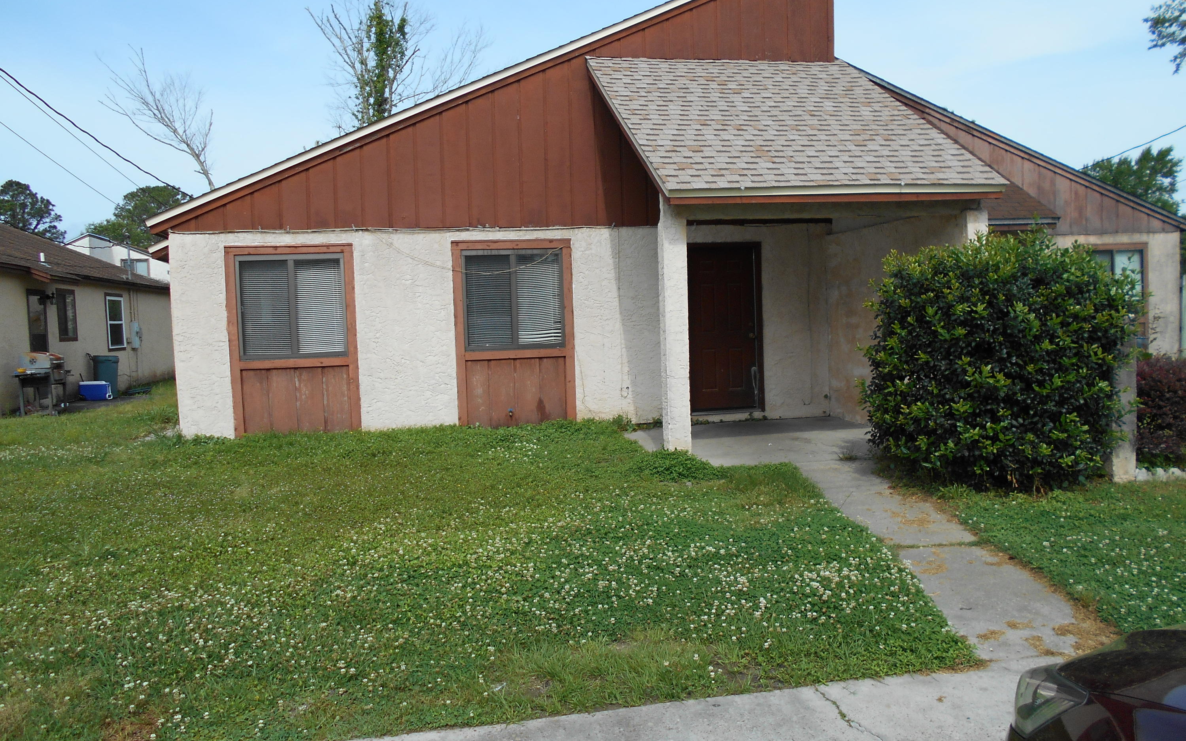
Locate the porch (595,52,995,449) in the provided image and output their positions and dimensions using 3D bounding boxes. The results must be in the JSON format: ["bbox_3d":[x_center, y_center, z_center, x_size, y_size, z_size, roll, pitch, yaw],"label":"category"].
[{"bbox_3d":[1.921,-1.510,9.407,3.270,4.500,3.430,-2,3,-10],"label":"porch"}]

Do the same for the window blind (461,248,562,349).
[{"bbox_3d":[-0.950,-0.845,10.728,1.195,1.191,0.060,-2,3,-10],"label":"window blind"}]

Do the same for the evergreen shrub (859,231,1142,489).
[{"bbox_3d":[3.044,-0.066,6.843,1.800,1.860,1.850,-2,3,-10],"label":"evergreen shrub"}]

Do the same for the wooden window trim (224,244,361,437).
[{"bbox_3d":[-3.428,-0.333,10.240,1.396,2.206,0.090,-2,3,-10],"label":"wooden window trim"}]

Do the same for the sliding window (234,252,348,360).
[{"bbox_3d":[-3.478,-0.735,10.321,1.210,1.220,0.090,-3,3,-10],"label":"sliding window"}]

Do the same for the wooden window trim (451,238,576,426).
[{"bbox_3d":[-0.933,-0.451,10.694,1.422,2.211,0.090,-2,3,-10],"label":"wooden window trim"}]

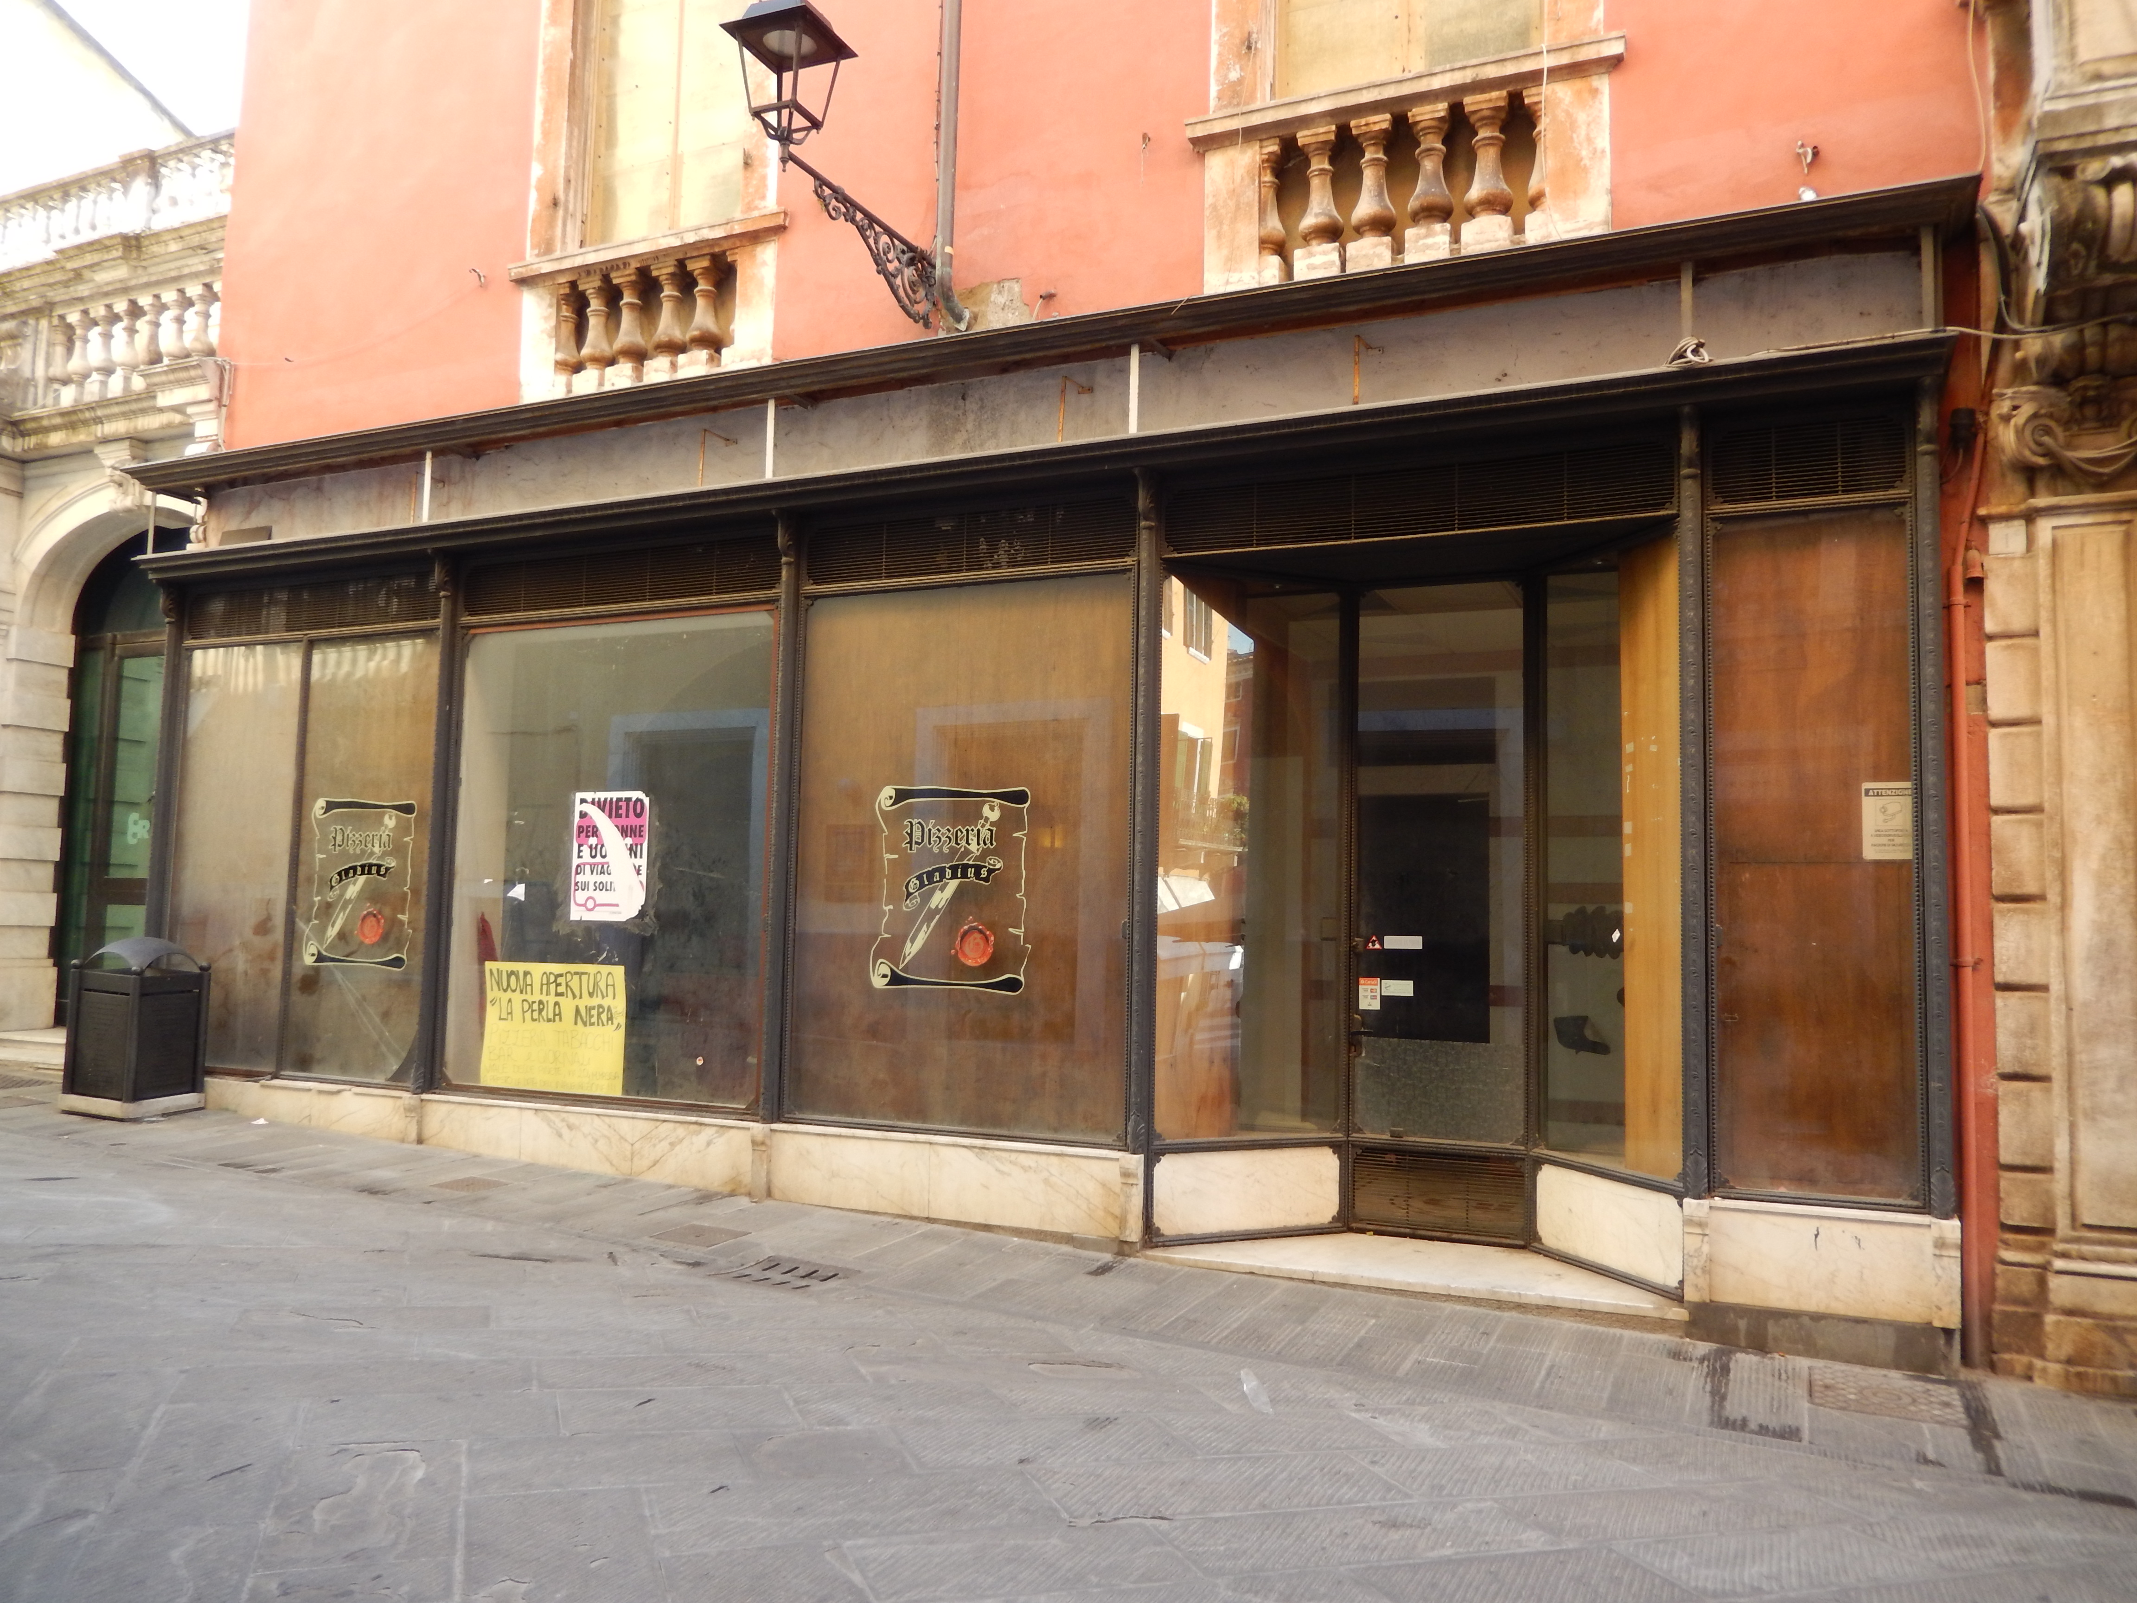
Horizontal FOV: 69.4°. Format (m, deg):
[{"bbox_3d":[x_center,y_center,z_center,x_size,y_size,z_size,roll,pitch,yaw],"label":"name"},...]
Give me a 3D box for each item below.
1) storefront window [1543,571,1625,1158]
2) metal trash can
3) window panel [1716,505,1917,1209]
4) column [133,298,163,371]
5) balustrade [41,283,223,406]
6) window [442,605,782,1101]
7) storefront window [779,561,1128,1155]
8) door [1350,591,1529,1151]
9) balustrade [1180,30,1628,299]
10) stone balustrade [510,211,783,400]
[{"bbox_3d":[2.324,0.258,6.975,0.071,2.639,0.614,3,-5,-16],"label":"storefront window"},{"bbox_3d":[-5.676,1.358,9.411,0.558,1.066,0.558,0,-5,17],"label":"metal trash can"},{"bbox_3d":[2.893,0.181,6.007,0.721,2.720,0.071,-1,-5,25],"label":"window panel"},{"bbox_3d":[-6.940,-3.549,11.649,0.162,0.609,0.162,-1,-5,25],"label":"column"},{"bbox_3d":[-7.015,-3.457,11.676,2.182,0.792,0.264,-1,-5,25],"label":"balustrade"},{"bbox_3d":[-2.547,0.295,8.503,2.192,2.659,0.071,-1,-5,25],"label":"window"},{"bbox_3d":[-0.564,0.253,7.593,1.868,2.690,0.071,-1,-5,25],"label":"storefront window"},{"bbox_3d":[1.793,0.287,7.468,0.822,2.710,0.071,-1,-5,25],"label":"door"},{"bbox_3d":[1.543,-2.899,7.245,2.040,0.863,0.264,-1,-5,25],"label":"balustrade"},{"bbox_3d":[-2.492,-2.828,9.097,2.030,0.863,0.264,-1,-5,25],"label":"stone balustrade"}]

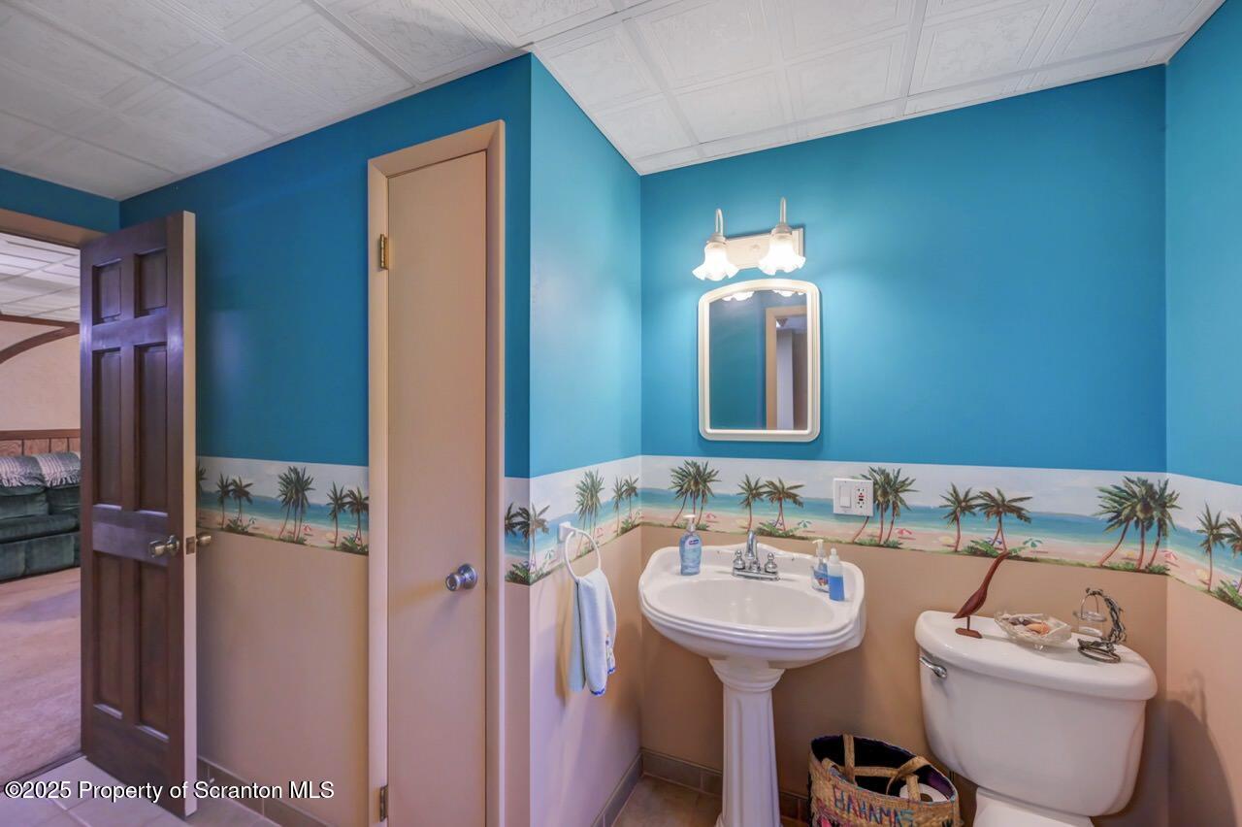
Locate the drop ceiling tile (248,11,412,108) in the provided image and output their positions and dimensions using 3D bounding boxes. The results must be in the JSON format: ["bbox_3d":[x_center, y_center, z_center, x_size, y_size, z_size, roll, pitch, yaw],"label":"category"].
[{"bbox_3d":[-0.757,-0.910,1.249,0.290,0.020,0.270,0,0,24],"label":"drop ceiling tile"}]

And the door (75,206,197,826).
[{"bbox_3d":[-1.819,0.338,1.803,0.770,2.035,0.037,0,0,24],"label":"door"}]

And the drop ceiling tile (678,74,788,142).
[{"bbox_3d":[0.336,-0.910,1.444,0.285,0.020,0.275,0,0,24],"label":"drop ceiling tile"}]

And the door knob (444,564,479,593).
[{"bbox_3d":[-0.419,0.433,1.257,0.066,0.066,0.062,0,0,24],"label":"door knob"}]

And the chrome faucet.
[{"bbox_3d":[0.412,0.440,1.500,0.150,0.165,0.155,0,0,22],"label":"chrome faucet"}]

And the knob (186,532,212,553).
[{"bbox_3d":[-1.502,0.452,1.715,0.062,0.062,0.062,0,0,24],"label":"knob"}]

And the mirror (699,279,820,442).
[{"bbox_3d":[0.461,-0.178,1.640,0.400,0.545,0.035,0,0,23],"label":"mirror"}]

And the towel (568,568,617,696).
[{"bbox_3d":[-0.071,0.588,1.341,0.100,0.305,0.170,0,0,26],"label":"towel"}]

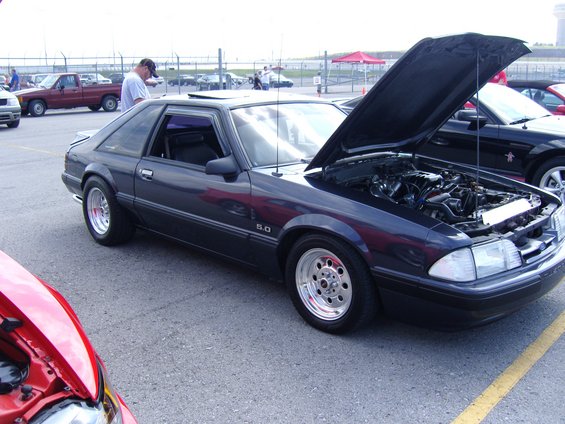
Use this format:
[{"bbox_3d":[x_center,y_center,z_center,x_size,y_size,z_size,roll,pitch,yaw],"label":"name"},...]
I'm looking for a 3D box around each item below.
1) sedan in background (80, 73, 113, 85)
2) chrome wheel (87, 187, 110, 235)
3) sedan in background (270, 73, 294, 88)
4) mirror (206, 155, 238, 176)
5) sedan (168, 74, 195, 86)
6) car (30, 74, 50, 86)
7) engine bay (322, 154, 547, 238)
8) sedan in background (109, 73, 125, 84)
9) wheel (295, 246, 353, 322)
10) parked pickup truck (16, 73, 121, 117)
[{"bbox_3d":[-22.531,-15.647,66.000,4.700,1.470,1.800,8,16,29],"label":"sedan in background"},{"bbox_3d":[-1.580,-0.015,5.006,0.430,0.430,0.180,13,18,41],"label":"chrome wheel"},{"bbox_3d":[-0.744,-13.998,59.000,1.800,1.470,4.650,-13,19,-43],"label":"sedan in background"},{"bbox_3d":[-0.375,-0.301,3.598,0.140,0.140,0.200,13,18,41],"label":"mirror"},{"bbox_3d":[-13.871,-18.199,77.000,4.600,1.430,1.780,12,18,39],"label":"sedan"},{"bbox_3d":[-25.833,-14.214,60.000,4.600,1.470,1.800,6,15,21],"label":"car"},{"bbox_3d":[0.982,0.003,3.653,1.000,0.450,1.100,13,18,41],"label":"engine bay"},{"bbox_3d":[-20.274,-16.158,68.000,4.600,1.470,1.800,9,16,31],"label":"sedan in background"},{"bbox_3d":[0.294,0.414,3.326,0.430,0.430,0.170,13,18,41],"label":"wheel"},{"bbox_3d":[-8.200,-4.590,21.450,4.550,1.550,1.670,-11,18,-39],"label":"parked pickup truck"}]

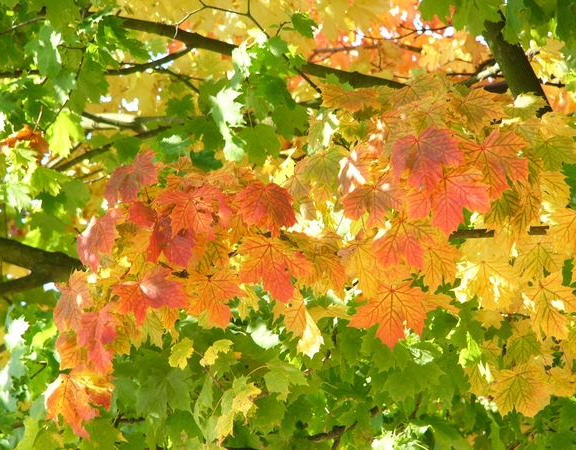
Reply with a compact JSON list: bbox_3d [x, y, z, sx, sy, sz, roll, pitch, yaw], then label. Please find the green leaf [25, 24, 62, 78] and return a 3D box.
[{"bbox_3d":[-0.433,-0.307,8.100,0.071,0.096,0.045,0,-15,-25],"label":"green leaf"}]

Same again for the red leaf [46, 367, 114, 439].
[{"bbox_3d":[-0.360,0.308,7.950,0.115,0.122,0.050,-11,-20,-4],"label":"red leaf"}]

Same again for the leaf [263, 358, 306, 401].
[{"bbox_3d":[-0.005,0.290,8.600,0.079,0.079,0.030,0,-25,0],"label":"leaf"}]

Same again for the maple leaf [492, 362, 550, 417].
[{"bbox_3d":[0.439,0.309,8.600,0.109,0.099,0.025,0,-20,0],"label":"maple leaf"}]

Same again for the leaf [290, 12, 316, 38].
[{"bbox_3d":[0.029,-0.375,8.600,0.047,0.048,0.020,-11,-20,-4],"label":"leaf"}]

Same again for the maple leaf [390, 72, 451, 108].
[{"bbox_3d":[0.236,-0.236,8.200,0.111,0.079,0.035,-6,-38,-4],"label":"maple leaf"}]

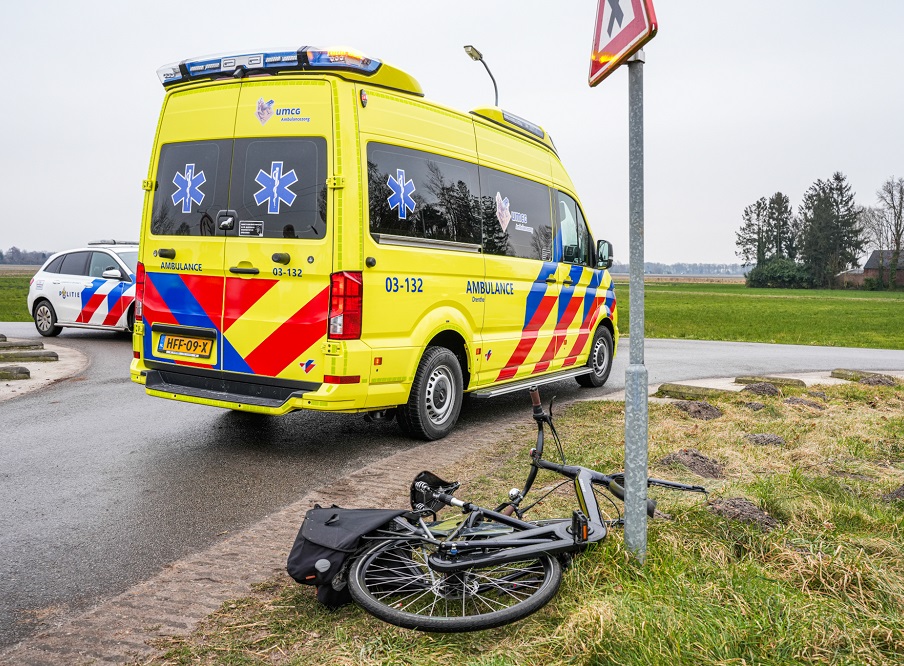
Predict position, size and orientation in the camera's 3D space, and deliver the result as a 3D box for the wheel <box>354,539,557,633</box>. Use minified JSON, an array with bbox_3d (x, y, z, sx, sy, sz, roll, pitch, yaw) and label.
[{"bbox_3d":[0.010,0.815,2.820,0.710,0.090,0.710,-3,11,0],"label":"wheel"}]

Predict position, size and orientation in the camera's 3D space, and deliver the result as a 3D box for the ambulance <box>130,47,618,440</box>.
[{"bbox_3d":[-0.102,-0.716,8.041,2.150,2.740,6.040,5,5,29],"label":"ambulance"}]

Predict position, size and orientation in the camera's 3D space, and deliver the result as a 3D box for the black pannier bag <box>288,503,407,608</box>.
[{"bbox_3d":[-0.370,0.830,3.060,0.400,0.300,0.380,5,6,38],"label":"black pannier bag"}]

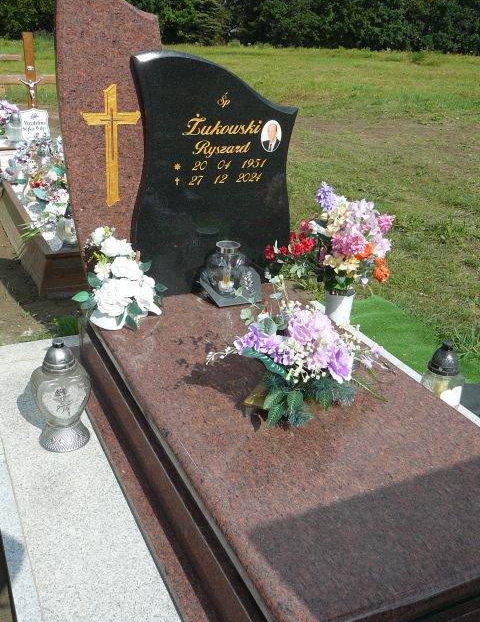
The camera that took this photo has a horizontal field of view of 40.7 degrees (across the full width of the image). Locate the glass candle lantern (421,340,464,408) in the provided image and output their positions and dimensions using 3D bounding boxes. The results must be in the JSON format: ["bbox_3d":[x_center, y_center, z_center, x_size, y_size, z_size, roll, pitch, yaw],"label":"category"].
[{"bbox_3d":[0.720,0.248,2.300,0.157,0.318,0.157,-3,24,-13],"label":"glass candle lantern"}]

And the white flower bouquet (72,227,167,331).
[{"bbox_3d":[-0.449,-0.137,2.405,0.328,0.333,0.263,-9,26,-24],"label":"white flower bouquet"}]

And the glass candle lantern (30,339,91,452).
[{"bbox_3d":[-0.584,0.260,2.116,0.192,0.349,0.172,-9,26,-24],"label":"glass candle lantern"}]

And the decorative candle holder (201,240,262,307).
[{"bbox_3d":[-0.028,-0.171,2.636,0.247,0.242,0.192,-9,26,-24],"label":"decorative candle holder"}]

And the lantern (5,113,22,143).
[{"bbox_3d":[-2.166,-1.730,6.147,0.162,0.273,0.162,-9,26,-24],"label":"lantern"}]

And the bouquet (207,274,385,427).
[{"bbox_3d":[0.146,0.112,1.849,0.465,0.353,0.364,-9,26,-24],"label":"bouquet"}]

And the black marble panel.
[{"bbox_3d":[-0.102,-0.527,2.596,0.687,0.927,0.078,-9,26,-24],"label":"black marble panel"}]

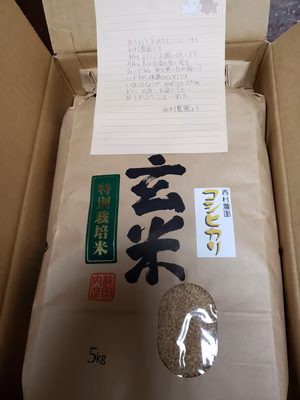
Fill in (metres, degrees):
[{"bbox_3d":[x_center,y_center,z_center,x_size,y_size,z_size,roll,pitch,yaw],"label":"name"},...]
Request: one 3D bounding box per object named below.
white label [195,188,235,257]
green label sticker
[{"bbox_3d":[0.076,0.025,0.354,0.043,0.003,0.085,-1,70,3],"label":"white label"},{"bbox_3d":[-0.056,0.020,0.364,0.036,0.003,0.113,-2,69,4],"label":"green label sticker"}]

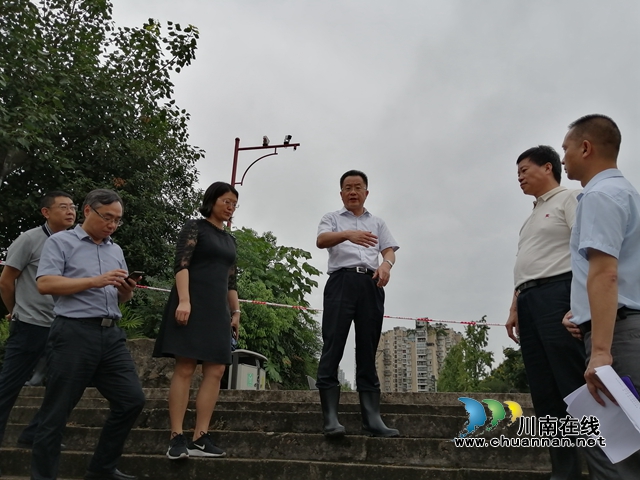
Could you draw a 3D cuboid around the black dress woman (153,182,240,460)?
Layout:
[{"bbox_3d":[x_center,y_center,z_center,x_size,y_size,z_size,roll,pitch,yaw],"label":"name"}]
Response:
[{"bbox_3d":[-0.690,0.400,2.880,0.400,1.630,0.500,-16,-25,42],"label":"black dress woman"}]

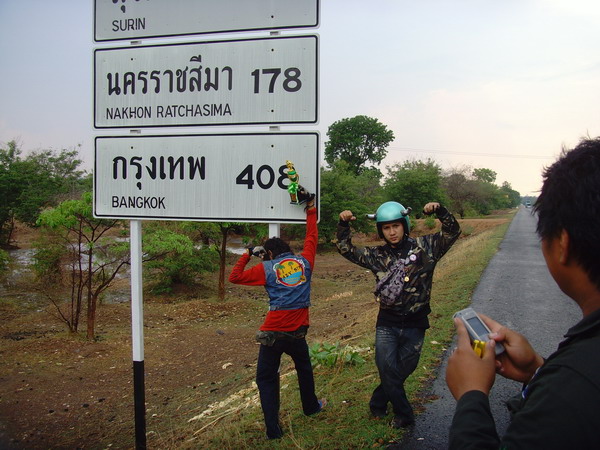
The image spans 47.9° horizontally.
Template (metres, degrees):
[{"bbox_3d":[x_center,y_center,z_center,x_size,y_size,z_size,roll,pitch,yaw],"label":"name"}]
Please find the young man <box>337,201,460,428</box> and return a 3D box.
[{"bbox_3d":[0.750,0.682,5.150,0.950,1.710,0.480,0,2,11],"label":"young man"}]

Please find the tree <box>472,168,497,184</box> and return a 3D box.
[{"bbox_3d":[34.116,-6.379,125.000,4.800,8.500,4.800,0,2,0],"label":"tree"}]

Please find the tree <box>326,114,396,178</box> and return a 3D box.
[{"bbox_3d":[6.161,-5.643,70.000,7.400,11.600,7.200,0,2,0],"label":"tree"}]

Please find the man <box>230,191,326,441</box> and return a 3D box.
[{"bbox_3d":[-0.188,0.758,5.420,0.770,1.930,0.620,0,2,-4],"label":"man"}]

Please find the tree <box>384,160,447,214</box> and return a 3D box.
[{"bbox_3d":[12.534,-3.886,74.000,7.200,6.900,6.800,0,2,0],"label":"tree"}]

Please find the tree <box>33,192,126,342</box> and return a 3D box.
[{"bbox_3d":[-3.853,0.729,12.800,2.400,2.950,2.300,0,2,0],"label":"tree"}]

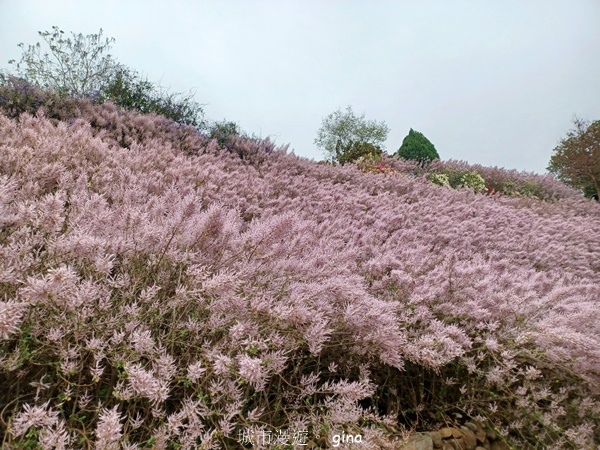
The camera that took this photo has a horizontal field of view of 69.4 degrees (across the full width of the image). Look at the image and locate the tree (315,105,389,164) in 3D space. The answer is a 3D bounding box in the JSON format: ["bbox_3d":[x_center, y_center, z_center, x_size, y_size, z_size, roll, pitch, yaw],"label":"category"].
[{"bbox_3d":[1.842,-3.202,15.500,2.600,2.250,2.300,0,-4,0],"label":"tree"}]

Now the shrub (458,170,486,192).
[{"bbox_3d":[5.255,-1.310,13.200,0.860,0.750,0.800,0,-4,0],"label":"shrub"}]

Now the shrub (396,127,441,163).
[{"bbox_3d":[4.157,-2.719,15.200,1.500,1.400,1.450,0,-4,0],"label":"shrub"}]

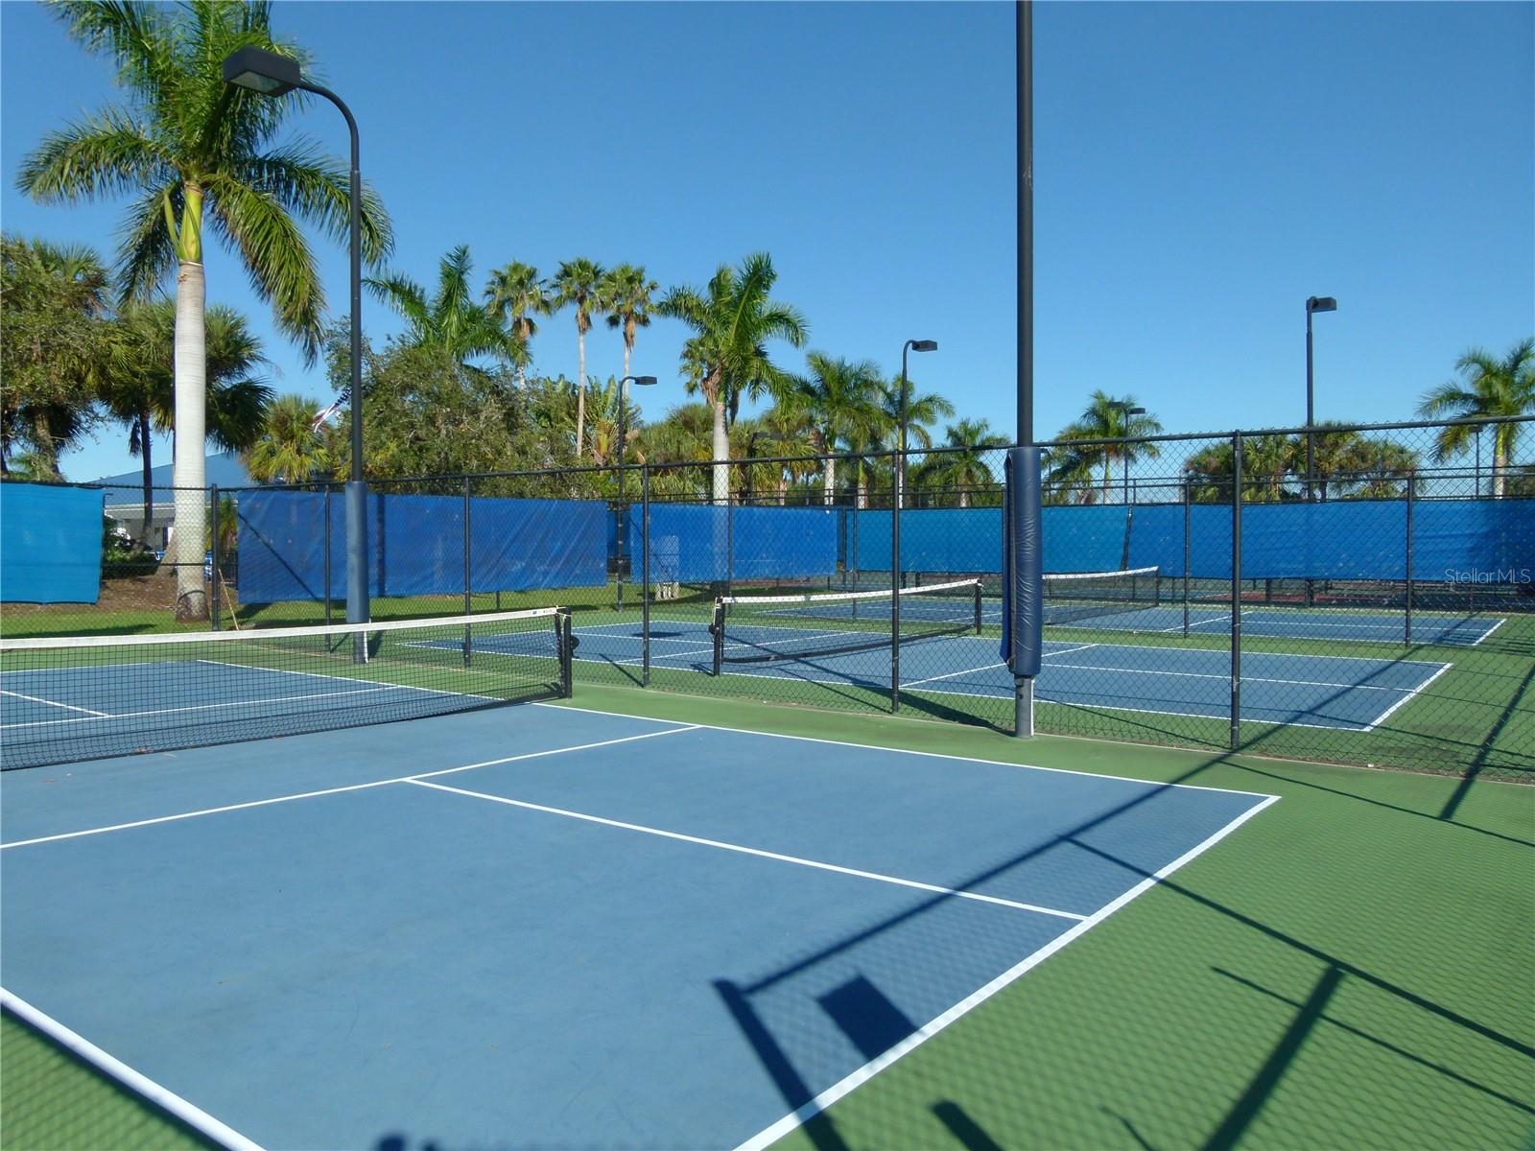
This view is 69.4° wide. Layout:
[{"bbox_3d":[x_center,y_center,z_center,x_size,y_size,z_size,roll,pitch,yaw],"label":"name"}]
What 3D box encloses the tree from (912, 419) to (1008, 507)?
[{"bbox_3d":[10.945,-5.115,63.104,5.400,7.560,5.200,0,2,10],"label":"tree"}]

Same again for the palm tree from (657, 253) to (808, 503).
[{"bbox_3d":[-1.224,-5.601,38.500,5.100,11.000,5.100,0,1,-2],"label":"palm tree"}]

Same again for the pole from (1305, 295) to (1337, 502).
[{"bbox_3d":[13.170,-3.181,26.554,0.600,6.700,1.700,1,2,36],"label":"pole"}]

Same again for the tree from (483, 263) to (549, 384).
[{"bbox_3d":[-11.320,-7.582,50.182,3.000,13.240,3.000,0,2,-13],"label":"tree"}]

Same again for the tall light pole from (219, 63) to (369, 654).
[{"bbox_3d":[-5.786,-2.496,13.885,0.600,7.300,1.750,1,2,36],"label":"tall light pole"}]

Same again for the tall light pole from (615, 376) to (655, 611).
[{"bbox_3d":[-4.357,-3.012,36.598,0.500,7.130,1.750,1,2,36],"label":"tall light pole"}]

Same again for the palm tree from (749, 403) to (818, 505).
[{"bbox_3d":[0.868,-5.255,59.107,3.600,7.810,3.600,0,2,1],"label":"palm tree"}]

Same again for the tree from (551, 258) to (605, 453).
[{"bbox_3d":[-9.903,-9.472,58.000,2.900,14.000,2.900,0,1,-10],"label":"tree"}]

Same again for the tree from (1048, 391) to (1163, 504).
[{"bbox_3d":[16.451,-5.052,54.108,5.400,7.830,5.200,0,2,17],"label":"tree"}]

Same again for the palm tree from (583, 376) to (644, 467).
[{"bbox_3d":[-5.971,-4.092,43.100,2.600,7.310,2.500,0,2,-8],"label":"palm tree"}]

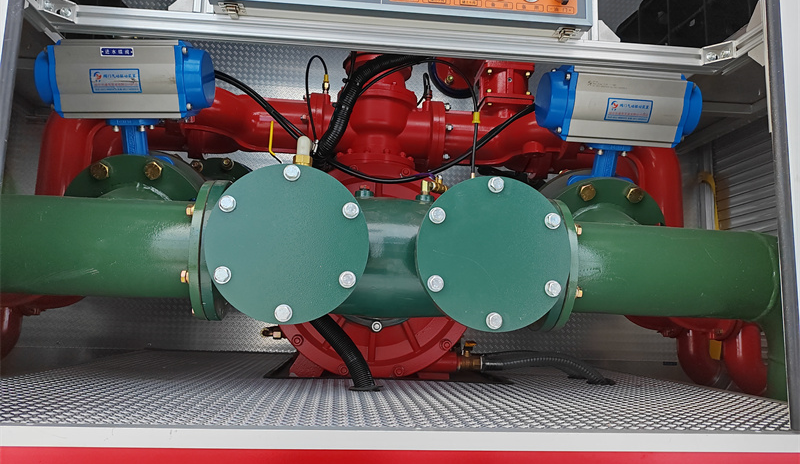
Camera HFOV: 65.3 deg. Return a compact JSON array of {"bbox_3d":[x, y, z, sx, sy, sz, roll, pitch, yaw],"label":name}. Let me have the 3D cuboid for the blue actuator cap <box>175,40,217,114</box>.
[{"bbox_3d":[-0.408,-0.309,1.266,0.057,0.140,0.128,3,-9,-7],"label":"blue actuator cap"}]

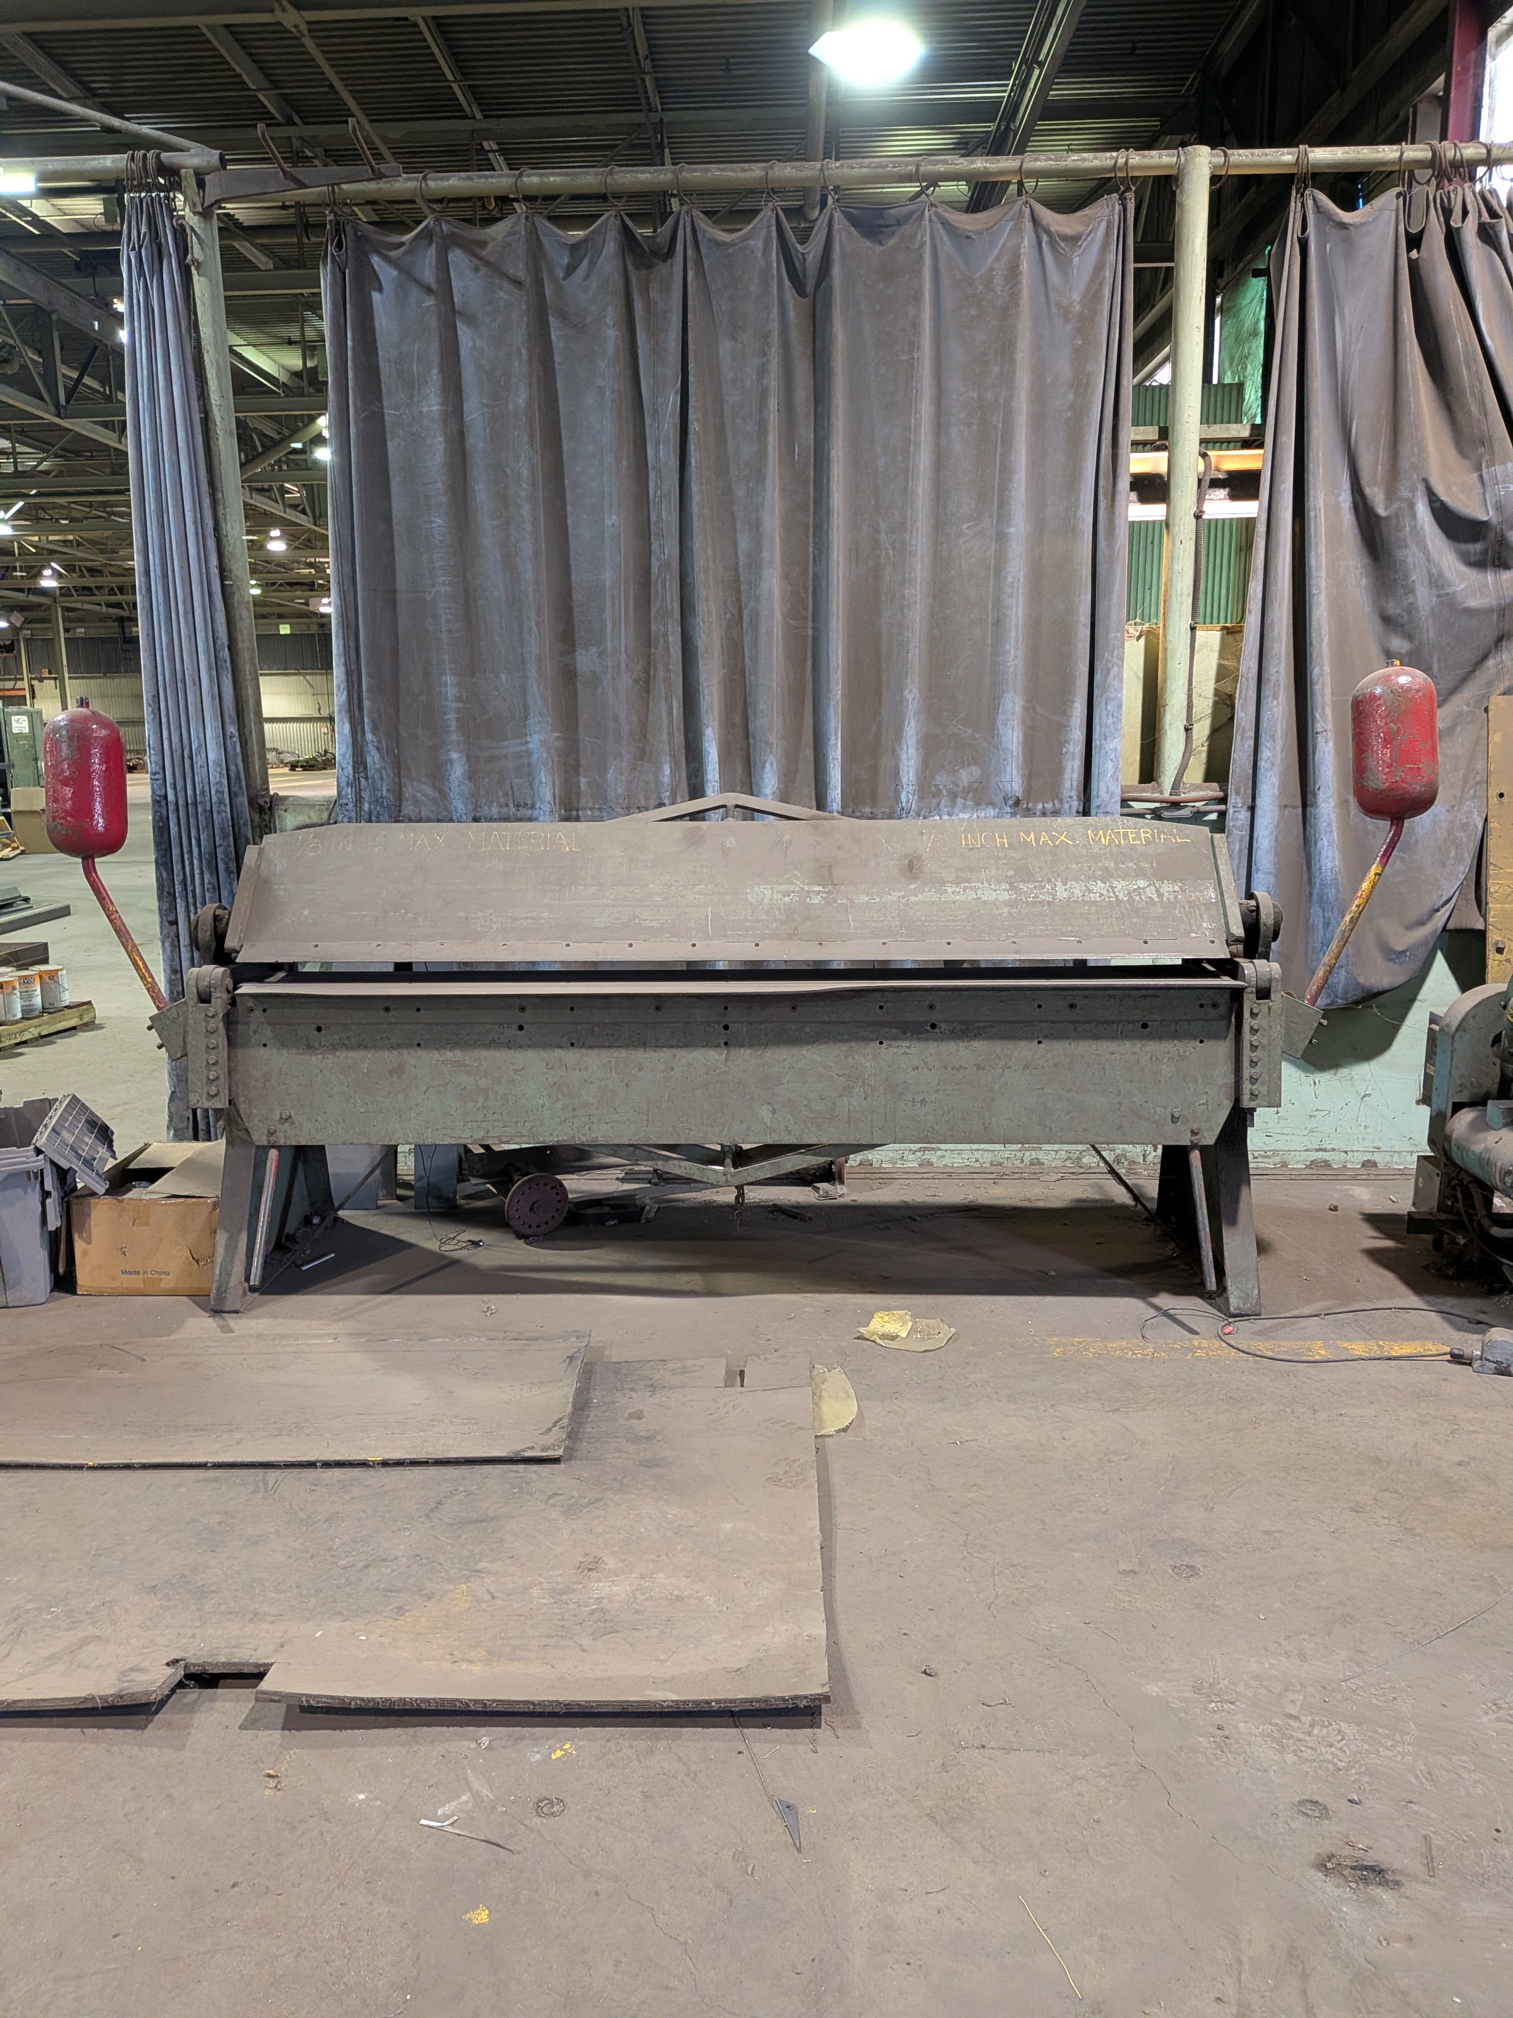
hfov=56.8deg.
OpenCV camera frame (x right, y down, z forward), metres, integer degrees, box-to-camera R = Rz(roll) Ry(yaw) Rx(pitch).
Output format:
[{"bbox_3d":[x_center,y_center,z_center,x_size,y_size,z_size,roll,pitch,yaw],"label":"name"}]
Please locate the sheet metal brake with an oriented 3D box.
[{"bbox_3d":[-0.074,0.070,3.702,2.760,1.260,0.760,0,12,4],"label":"sheet metal brake"}]

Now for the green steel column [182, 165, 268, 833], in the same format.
[{"bbox_3d":[-1.575,-0.934,4.359,0.095,3.000,0.095,0,12,4],"label":"green steel column"}]

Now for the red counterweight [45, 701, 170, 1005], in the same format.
[{"bbox_3d":[-1.635,-0.385,3.536,0.330,0.785,0.230,0,12,4],"label":"red counterweight"}]

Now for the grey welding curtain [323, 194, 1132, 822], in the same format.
[{"bbox_3d":[-0.090,-1.086,4.128,2.280,2.340,0.160,0,12,4],"label":"grey welding curtain"}]

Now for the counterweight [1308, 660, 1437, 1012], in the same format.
[{"bbox_3d":[1.455,-0.406,3.328,0.315,0.805,0.230,0,12,4],"label":"counterweight"}]

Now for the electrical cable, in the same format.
[{"bbox_3d":[1.316,0.763,3.315,0.780,0.020,0.310,0,12,4],"label":"electrical cable"}]

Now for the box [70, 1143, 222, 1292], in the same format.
[{"bbox_3d":[-1.589,0.575,3.793,0.400,0.290,0.330,0,12,4],"label":"box"}]

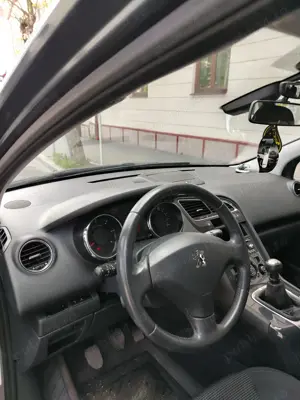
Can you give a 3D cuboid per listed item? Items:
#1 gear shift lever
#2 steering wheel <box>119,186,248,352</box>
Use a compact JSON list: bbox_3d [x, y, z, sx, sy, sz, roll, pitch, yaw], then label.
[{"bbox_3d":[0.389,0.252,0.847,0.063,0.147,0.072,-13,10,-35],"label":"gear shift lever"},{"bbox_3d":[0.091,0.144,0.648,0.378,0.378,0.100,-14,-6,-34],"label":"steering wheel"}]

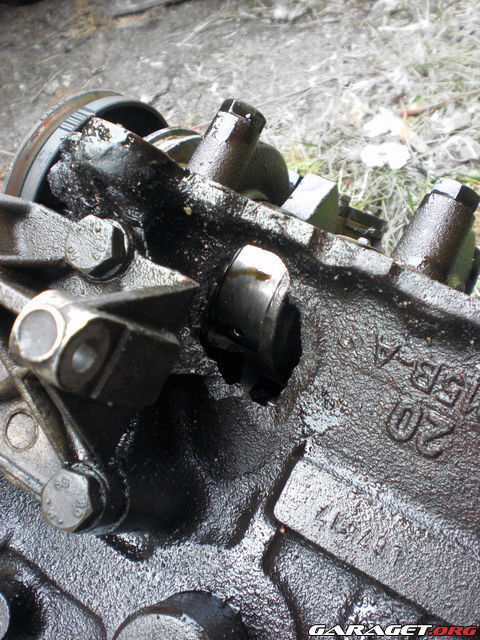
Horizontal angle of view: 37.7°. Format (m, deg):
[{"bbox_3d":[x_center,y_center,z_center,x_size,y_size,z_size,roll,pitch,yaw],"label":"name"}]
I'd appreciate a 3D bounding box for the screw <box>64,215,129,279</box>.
[{"bbox_3d":[-0.048,-0.024,0.236,0.019,0.009,0.020,-2,80,21],"label":"screw"}]

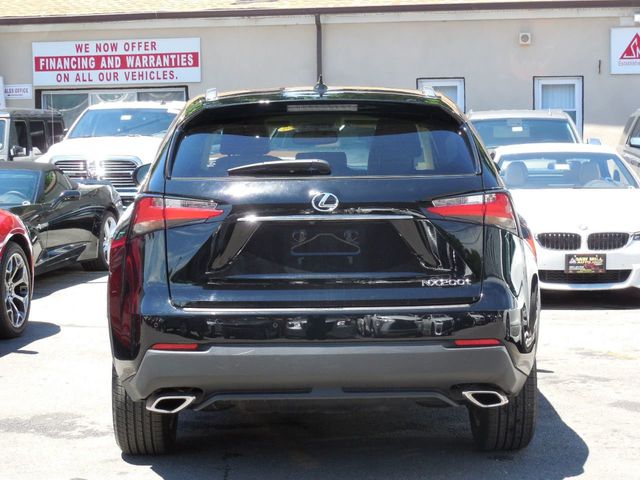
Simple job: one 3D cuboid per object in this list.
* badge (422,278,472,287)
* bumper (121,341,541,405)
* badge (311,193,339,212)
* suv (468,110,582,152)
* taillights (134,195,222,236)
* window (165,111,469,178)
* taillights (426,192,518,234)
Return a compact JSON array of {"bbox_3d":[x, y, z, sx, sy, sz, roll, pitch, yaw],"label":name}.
[{"bbox_3d":[0.465,0.156,4.670,0.180,0.028,0.008,-1,2,-1],"label":"badge"},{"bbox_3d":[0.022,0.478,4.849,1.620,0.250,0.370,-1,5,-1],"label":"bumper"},{"bbox_3d":[0.020,-0.138,4.690,0.100,0.070,0.015,-1,-3,-1],"label":"badge"},{"bbox_3d":[2.560,-0.836,16.600,1.870,1.680,4.650,0,5,7],"label":"suv"},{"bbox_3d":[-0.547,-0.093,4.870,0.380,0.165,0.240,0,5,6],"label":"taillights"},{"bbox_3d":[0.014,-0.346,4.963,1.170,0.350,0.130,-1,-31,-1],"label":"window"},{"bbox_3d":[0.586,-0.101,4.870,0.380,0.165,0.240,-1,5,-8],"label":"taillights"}]

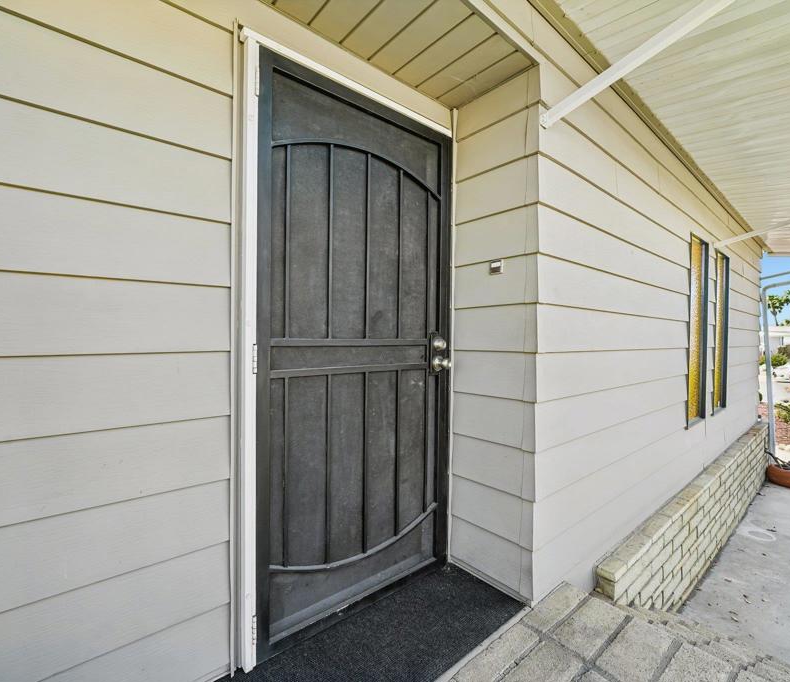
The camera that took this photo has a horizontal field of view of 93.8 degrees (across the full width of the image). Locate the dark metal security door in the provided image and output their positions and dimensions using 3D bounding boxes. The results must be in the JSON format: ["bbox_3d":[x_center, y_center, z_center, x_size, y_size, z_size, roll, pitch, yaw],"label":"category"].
[{"bbox_3d":[-0.099,0.049,1.511,0.920,2.030,0.045,0,1,-39],"label":"dark metal security door"}]

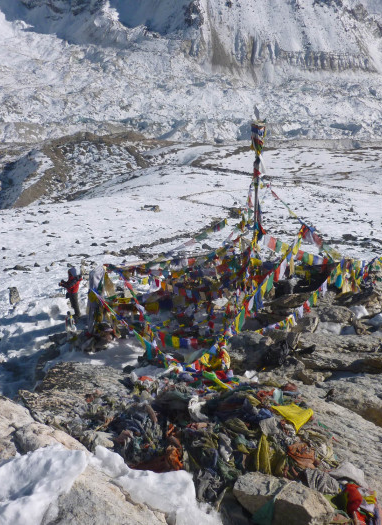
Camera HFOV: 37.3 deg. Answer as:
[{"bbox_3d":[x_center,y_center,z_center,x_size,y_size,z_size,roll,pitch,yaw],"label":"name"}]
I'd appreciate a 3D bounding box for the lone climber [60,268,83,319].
[{"bbox_3d":[-3.510,0.935,16.800,0.680,1.740,0.500,-5,25,-11],"label":"lone climber"}]

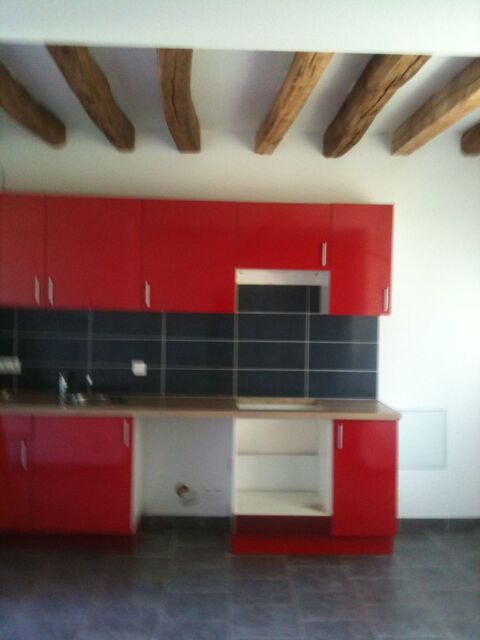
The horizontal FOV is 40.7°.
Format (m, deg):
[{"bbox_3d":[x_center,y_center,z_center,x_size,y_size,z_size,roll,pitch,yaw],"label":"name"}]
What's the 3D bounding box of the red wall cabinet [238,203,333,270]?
[{"bbox_3d":[0.273,-0.536,4.299,0.600,0.425,0.360,1,1,-3],"label":"red wall cabinet"}]

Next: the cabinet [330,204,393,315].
[{"bbox_3d":[0.770,-0.386,4.325,0.400,0.709,0.360,1,1,-3],"label":"cabinet"}]

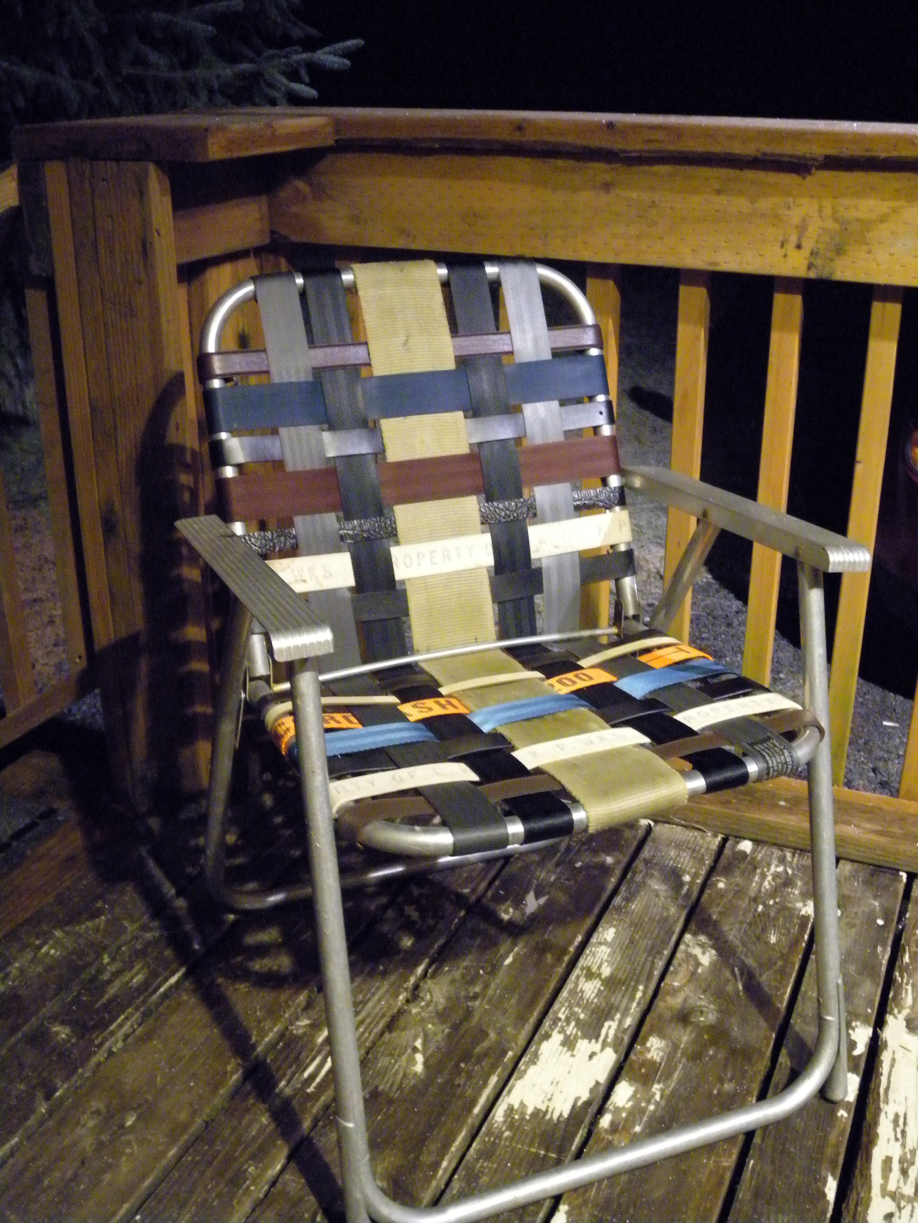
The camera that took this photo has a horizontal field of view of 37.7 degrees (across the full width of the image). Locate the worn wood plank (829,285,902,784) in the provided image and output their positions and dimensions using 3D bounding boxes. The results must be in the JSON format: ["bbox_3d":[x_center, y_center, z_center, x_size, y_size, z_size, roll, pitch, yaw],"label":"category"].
[{"bbox_3d":[0.527,-0.096,1.762,0.035,0.744,0.036,9,24,21],"label":"worn wood plank"}]

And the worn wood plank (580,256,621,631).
[{"bbox_3d":[0.190,-0.150,1.895,0.035,0.744,0.036,9,24,21],"label":"worn wood plank"}]

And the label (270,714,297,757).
[{"bbox_3d":[-0.164,0.120,1.280,0.018,0.037,0.043,36,1,-27],"label":"label"}]

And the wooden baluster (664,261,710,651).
[{"bbox_3d":[0.307,-0.131,1.849,0.035,0.744,0.036,9,24,21],"label":"wooden baluster"}]

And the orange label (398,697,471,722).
[{"bbox_3d":[-0.023,0.092,1.313,0.069,0.010,0.041,-8,19,-19],"label":"orange label"}]

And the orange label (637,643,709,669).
[{"bbox_3d":[0.231,0.046,1.433,0.073,0.010,0.044,-8,19,-19],"label":"orange label"}]

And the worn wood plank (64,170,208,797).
[{"bbox_3d":[-0.404,-0.134,1.753,0.118,0.869,0.042,9,24,21],"label":"worn wood plank"}]

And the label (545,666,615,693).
[{"bbox_3d":[0.125,0.067,1.378,0.072,0.010,0.041,-8,19,-19],"label":"label"}]

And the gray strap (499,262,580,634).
[{"bbox_3d":[0.097,-0.191,1.536,0.049,0.421,0.020,-8,2,-19],"label":"gray strap"}]

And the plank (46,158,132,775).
[{"bbox_3d":[-0.481,-0.151,1.811,0.035,0.877,0.039,9,24,21],"label":"plank"}]

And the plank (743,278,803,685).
[{"bbox_3d":[0.417,-0.114,1.805,0.035,0.744,0.036,9,24,21],"label":"plank"}]

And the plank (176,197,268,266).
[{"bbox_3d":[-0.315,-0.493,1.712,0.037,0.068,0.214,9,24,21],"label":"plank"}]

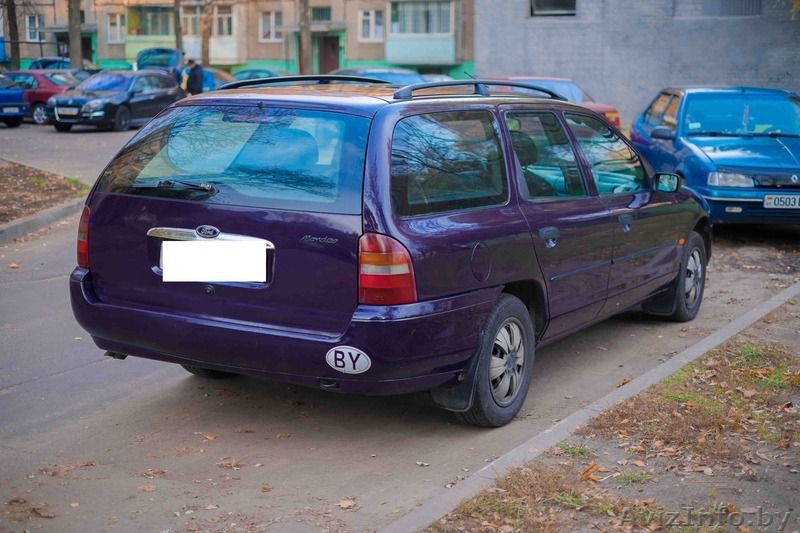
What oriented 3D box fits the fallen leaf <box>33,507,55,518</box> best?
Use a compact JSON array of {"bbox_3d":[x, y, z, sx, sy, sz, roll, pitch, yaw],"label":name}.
[{"bbox_3d":[-1.203,0.832,3.975,0.073,0.020,0.050,1,9,0],"label":"fallen leaf"}]

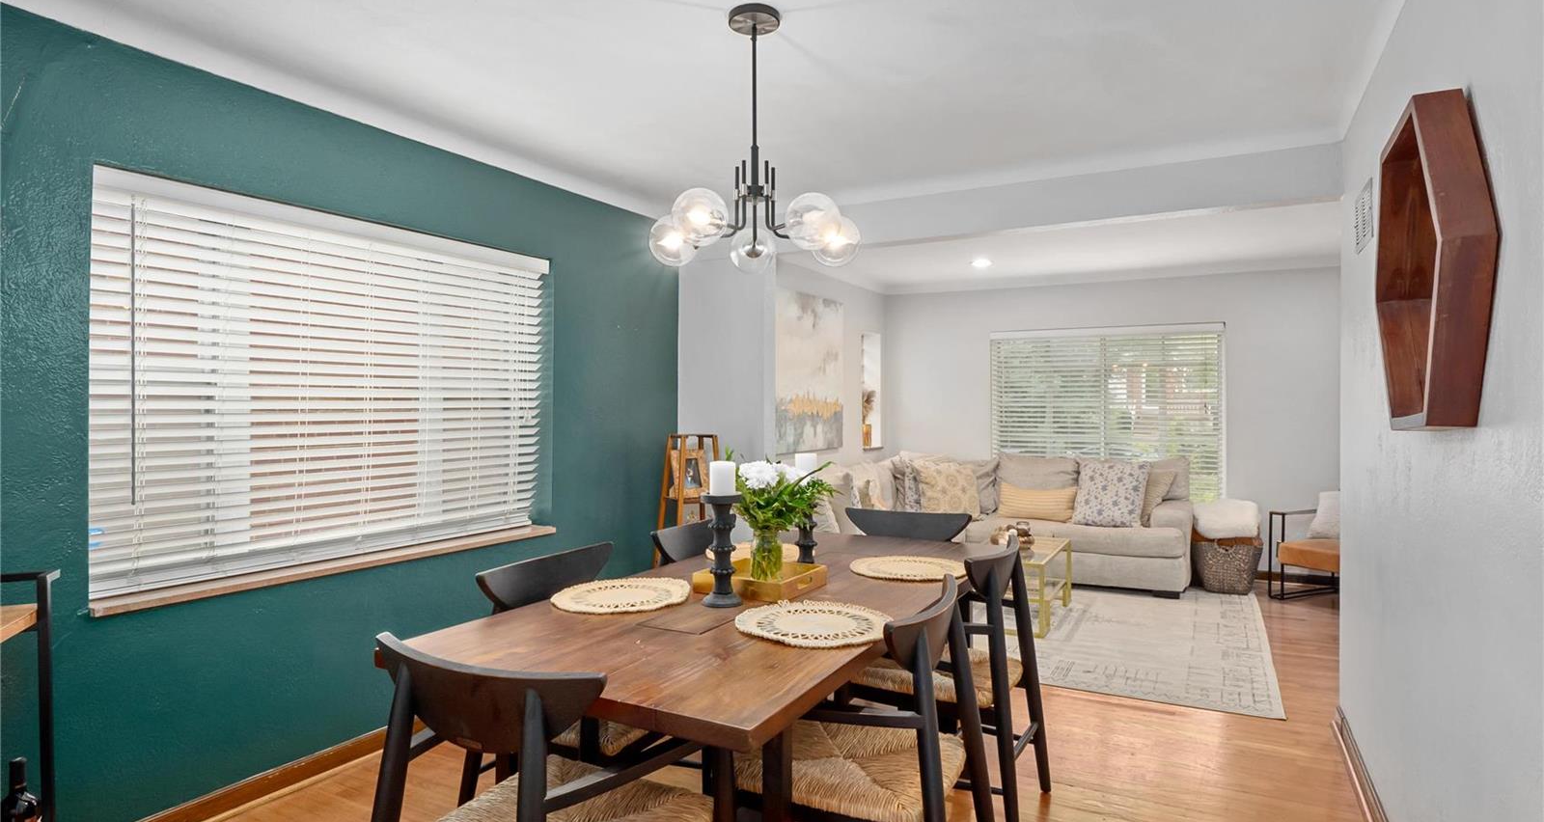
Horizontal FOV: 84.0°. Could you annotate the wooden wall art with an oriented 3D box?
[{"bbox_3d":[1.386,-0.292,1.816,0.085,0.655,0.720,0,1,28],"label":"wooden wall art"}]

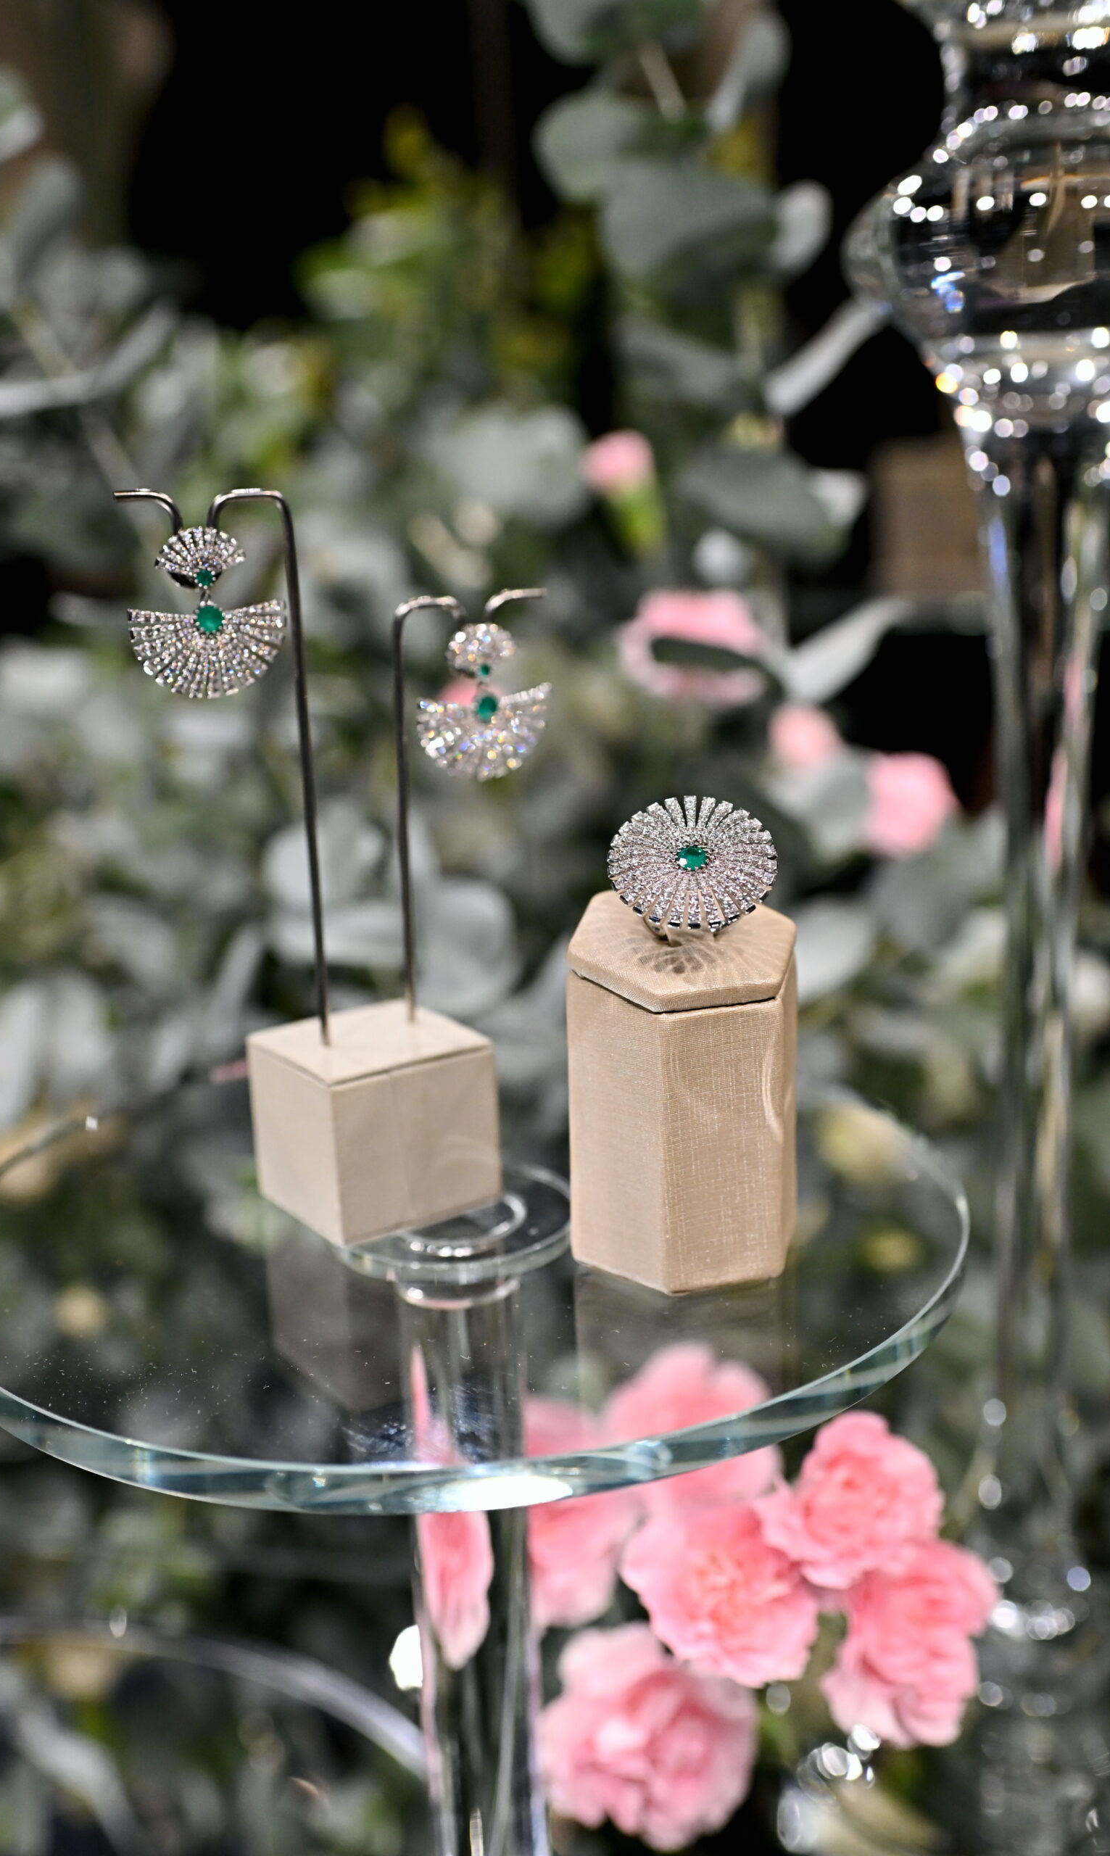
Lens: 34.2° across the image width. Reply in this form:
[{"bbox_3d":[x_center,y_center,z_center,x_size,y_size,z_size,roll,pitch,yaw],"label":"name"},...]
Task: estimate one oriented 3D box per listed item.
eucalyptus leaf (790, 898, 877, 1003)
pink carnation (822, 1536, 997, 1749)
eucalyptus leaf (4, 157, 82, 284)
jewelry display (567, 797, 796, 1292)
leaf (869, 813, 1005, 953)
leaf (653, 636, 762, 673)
[{"bbox_3d":[0.102,0.009,0.679,0.038,0.037,0.018,-2,14,0],"label":"eucalyptus leaf"},{"bbox_3d":[0.111,0.224,0.566,0.053,0.056,0.052,-2,14,0],"label":"pink carnation"},{"bbox_3d":[-0.224,-0.308,0.787,0.028,0.053,0.020,25,6,0],"label":"eucalyptus leaf"},{"bbox_3d":[0.032,0.024,0.429,0.057,0.111,0.049,-6,15,-14],"label":"jewelry display"},{"bbox_3d":[0.152,-0.018,0.719,0.052,0.052,0.024,-2,14,0],"label":"leaf"},{"bbox_3d":[0.058,-0.104,0.689,0.042,0.014,0.034,-2,14,0],"label":"leaf"}]

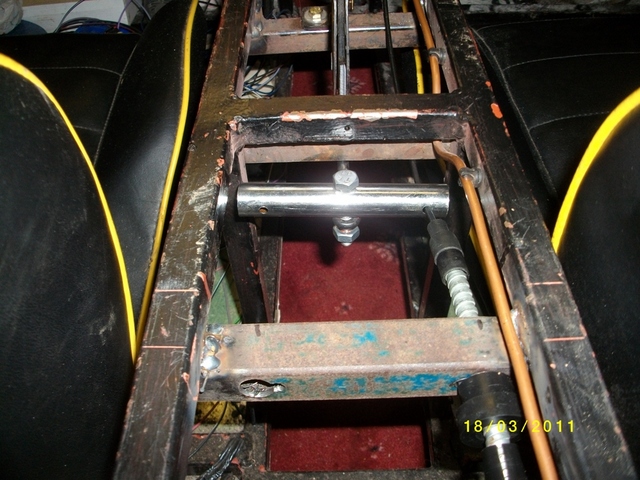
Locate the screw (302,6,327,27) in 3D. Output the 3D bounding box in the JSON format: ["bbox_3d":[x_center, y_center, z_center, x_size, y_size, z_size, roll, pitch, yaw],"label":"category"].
[{"bbox_3d":[-0.004,-0.226,0.600,0.025,0.011,0.024,-1,50,0],"label":"screw"}]

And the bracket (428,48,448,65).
[{"bbox_3d":[0.109,-0.170,0.545,0.018,0.013,0.012,-1,50,0],"label":"bracket"}]

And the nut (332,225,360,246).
[{"bbox_3d":[0.022,-0.008,0.480,0.021,0.010,0.019,0,48,3],"label":"nut"}]

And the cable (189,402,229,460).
[{"bbox_3d":[-0.087,0.149,0.460,0.033,0.025,0.048,-1,50,0],"label":"cable"}]

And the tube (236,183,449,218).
[{"bbox_3d":[0.018,-0.030,0.449,0.160,0.025,0.025,0,50,2],"label":"tube"}]

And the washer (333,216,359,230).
[{"bbox_3d":[0.019,-0.017,0.428,0.020,0.003,0.020,-1,51,1],"label":"washer"}]

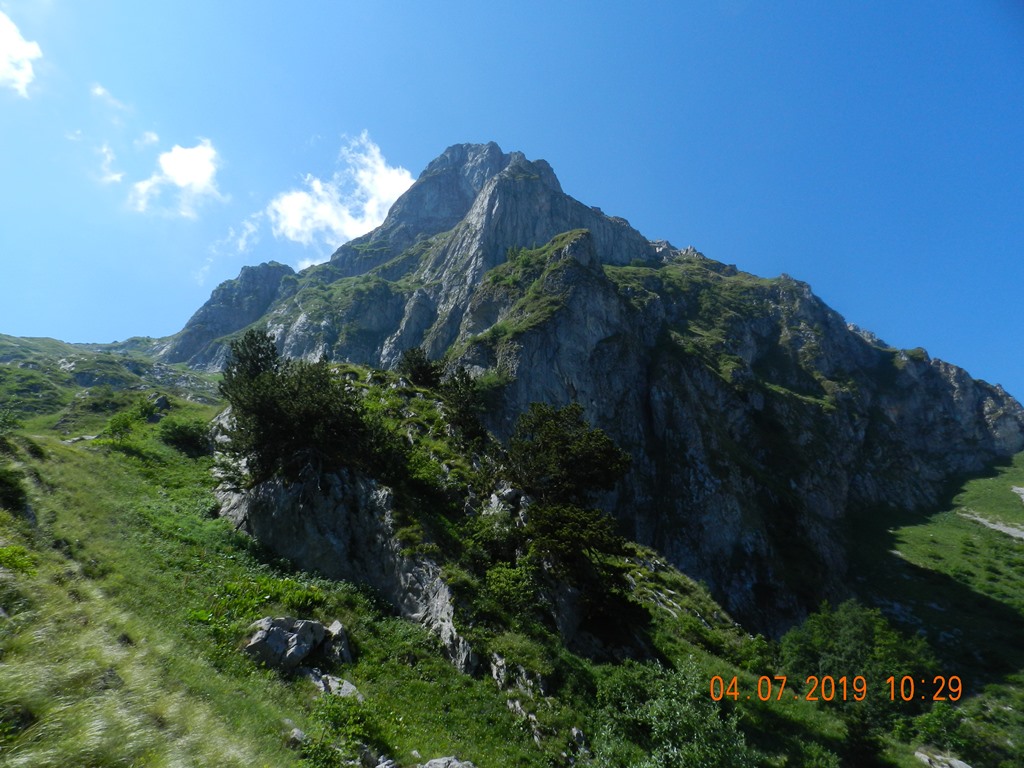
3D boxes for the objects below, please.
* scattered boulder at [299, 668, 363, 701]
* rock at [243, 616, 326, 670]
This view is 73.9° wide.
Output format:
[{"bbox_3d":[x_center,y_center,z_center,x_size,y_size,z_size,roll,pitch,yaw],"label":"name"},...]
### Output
[{"bbox_3d":[-3.430,5.761,13.000,1.200,0.450,0.850,1,-5,-6],"label":"scattered boulder"},{"bbox_3d":[-4.614,5.263,13.800,1.600,0.900,1.200,1,-5,-6],"label":"rock"}]

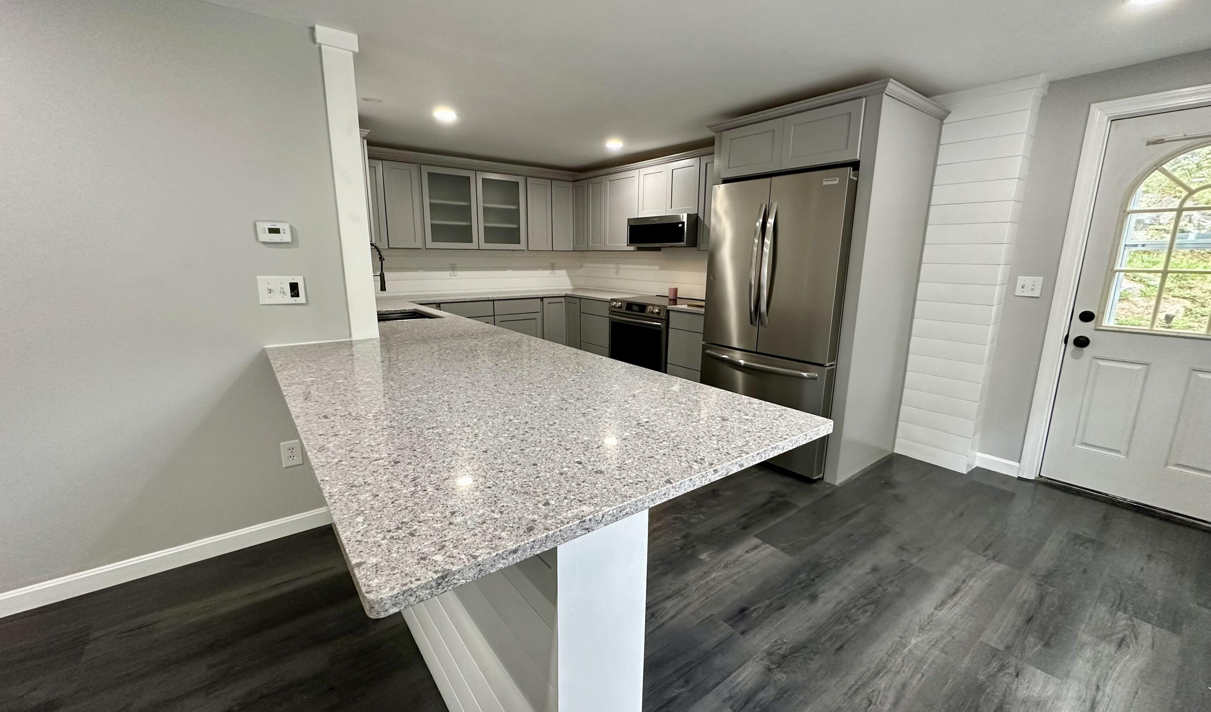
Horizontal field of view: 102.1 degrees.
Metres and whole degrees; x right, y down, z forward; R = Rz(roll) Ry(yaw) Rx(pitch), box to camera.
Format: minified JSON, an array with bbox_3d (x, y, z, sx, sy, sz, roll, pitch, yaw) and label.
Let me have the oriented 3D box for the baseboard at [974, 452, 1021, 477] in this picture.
[{"bbox_3d":[2.525,0.699,3.151,0.014,0.094,0.220,-8,15,-37],"label":"baseboard"}]

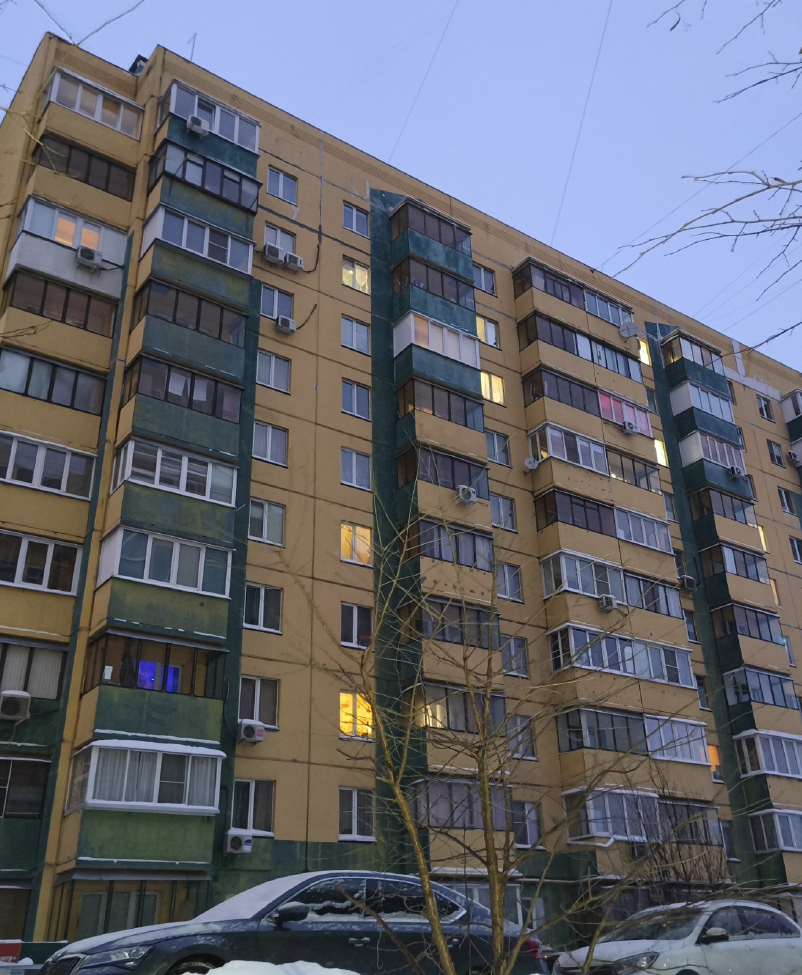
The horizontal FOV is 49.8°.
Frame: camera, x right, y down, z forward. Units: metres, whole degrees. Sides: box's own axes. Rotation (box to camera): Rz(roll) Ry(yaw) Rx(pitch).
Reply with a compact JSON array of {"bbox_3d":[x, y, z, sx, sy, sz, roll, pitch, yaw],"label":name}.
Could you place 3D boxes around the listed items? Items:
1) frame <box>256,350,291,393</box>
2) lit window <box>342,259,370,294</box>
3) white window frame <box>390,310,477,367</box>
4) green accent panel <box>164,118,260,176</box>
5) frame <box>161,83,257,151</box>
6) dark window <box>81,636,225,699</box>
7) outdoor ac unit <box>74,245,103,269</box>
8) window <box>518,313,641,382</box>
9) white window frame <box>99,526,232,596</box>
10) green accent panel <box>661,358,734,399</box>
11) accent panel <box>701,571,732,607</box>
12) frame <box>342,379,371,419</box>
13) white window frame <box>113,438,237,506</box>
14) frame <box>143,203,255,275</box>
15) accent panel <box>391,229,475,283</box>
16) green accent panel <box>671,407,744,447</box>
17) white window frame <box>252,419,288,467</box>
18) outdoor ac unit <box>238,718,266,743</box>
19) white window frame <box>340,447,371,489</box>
[{"bbox_3d":[-4.395,-4.003,29.913,1.242,1.394,0.153,16,-31,-31],"label":"frame"},{"bbox_3d":[-1.769,-8.215,33.538,1.190,1.340,0.150,16,-31,-32],"label":"lit window"},{"bbox_3d":[1.431,-5.420,33.566,3.297,1.554,1.144,16,-32,-31],"label":"white window frame"},{"bbox_3d":[-6.496,-11.785,30.133,3.250,1.200,0.150,16,-31,-32],"label":"green accent panel"},{"bbox_3d":[-6.575,-13.015,30.698,3.300,1.430,0.250,16,-31,-32],"label":"frame"},{"bbox_3d":[-6.437,4.928,22.978,3.328,1.323,1.252,16,-31,-31],"label":"dark window"},{"bbox_3d":[-9.750,-7.131,27.067,0.719,0.546,0.283,16,-32,-31],"label":"outdoor ac unit"},{"bbox_3d":[8.214,-5.963,39.139,6.553,1.473,1.138,16,-32,-31],"label":"window"},{"bbox_3d":[-6.652,2.372,24.529,3.340,1.416,1.300,16,-32,-31],"label":"white window frame"},{"bbox_3d":[15.277,-5.281,44.399,3.369,1.425,1.130,16,-31,-31],"label":"green accent panel"},{"bbox_3d":[14.042,4.615,38.147,0.140,1.453,1.093,16,-32,-31],"label":"accent panel"},{"bbox_3d":[-1.585,-3.123,30.849,1.234,1.399,0.120,16,-32,-31],"label":"frame"},{"bbox_3d":[-6.388,-0.172,24.711,3.168,1.285,1.194,16,-32,-31],"label":"white window frame"},{"bbox_3d":[-6.678,-7.758,28.467,3.318,1.423,1.160,16,-32,-31],"label":"frame"},{"bbox_3d":[1.372,-9.485,36.610,3.277,1.390,1.200,16,-32,-31],"label":"accent panel"},{"bbox_3d":[14.720,-2.598,41.398,3.266,1.307,1.140,17,-32,-31],"label":"green accent panel"},{"bbox_3d":[-4.325,-1.439,28.669,1.242,1.394,0.153,16,-31,-31],"label":"white window frame"},{"bbox_3d":[-4.172,6.874,24.209,0.720,0.520,0.300,16,-32,-31],"label":"outdoor ac unit"},{"bbox_3d":[-1.578,-0.677,30.396,1.191,1.394,0.153,16,-31,-31],"label":"white window frame"}]

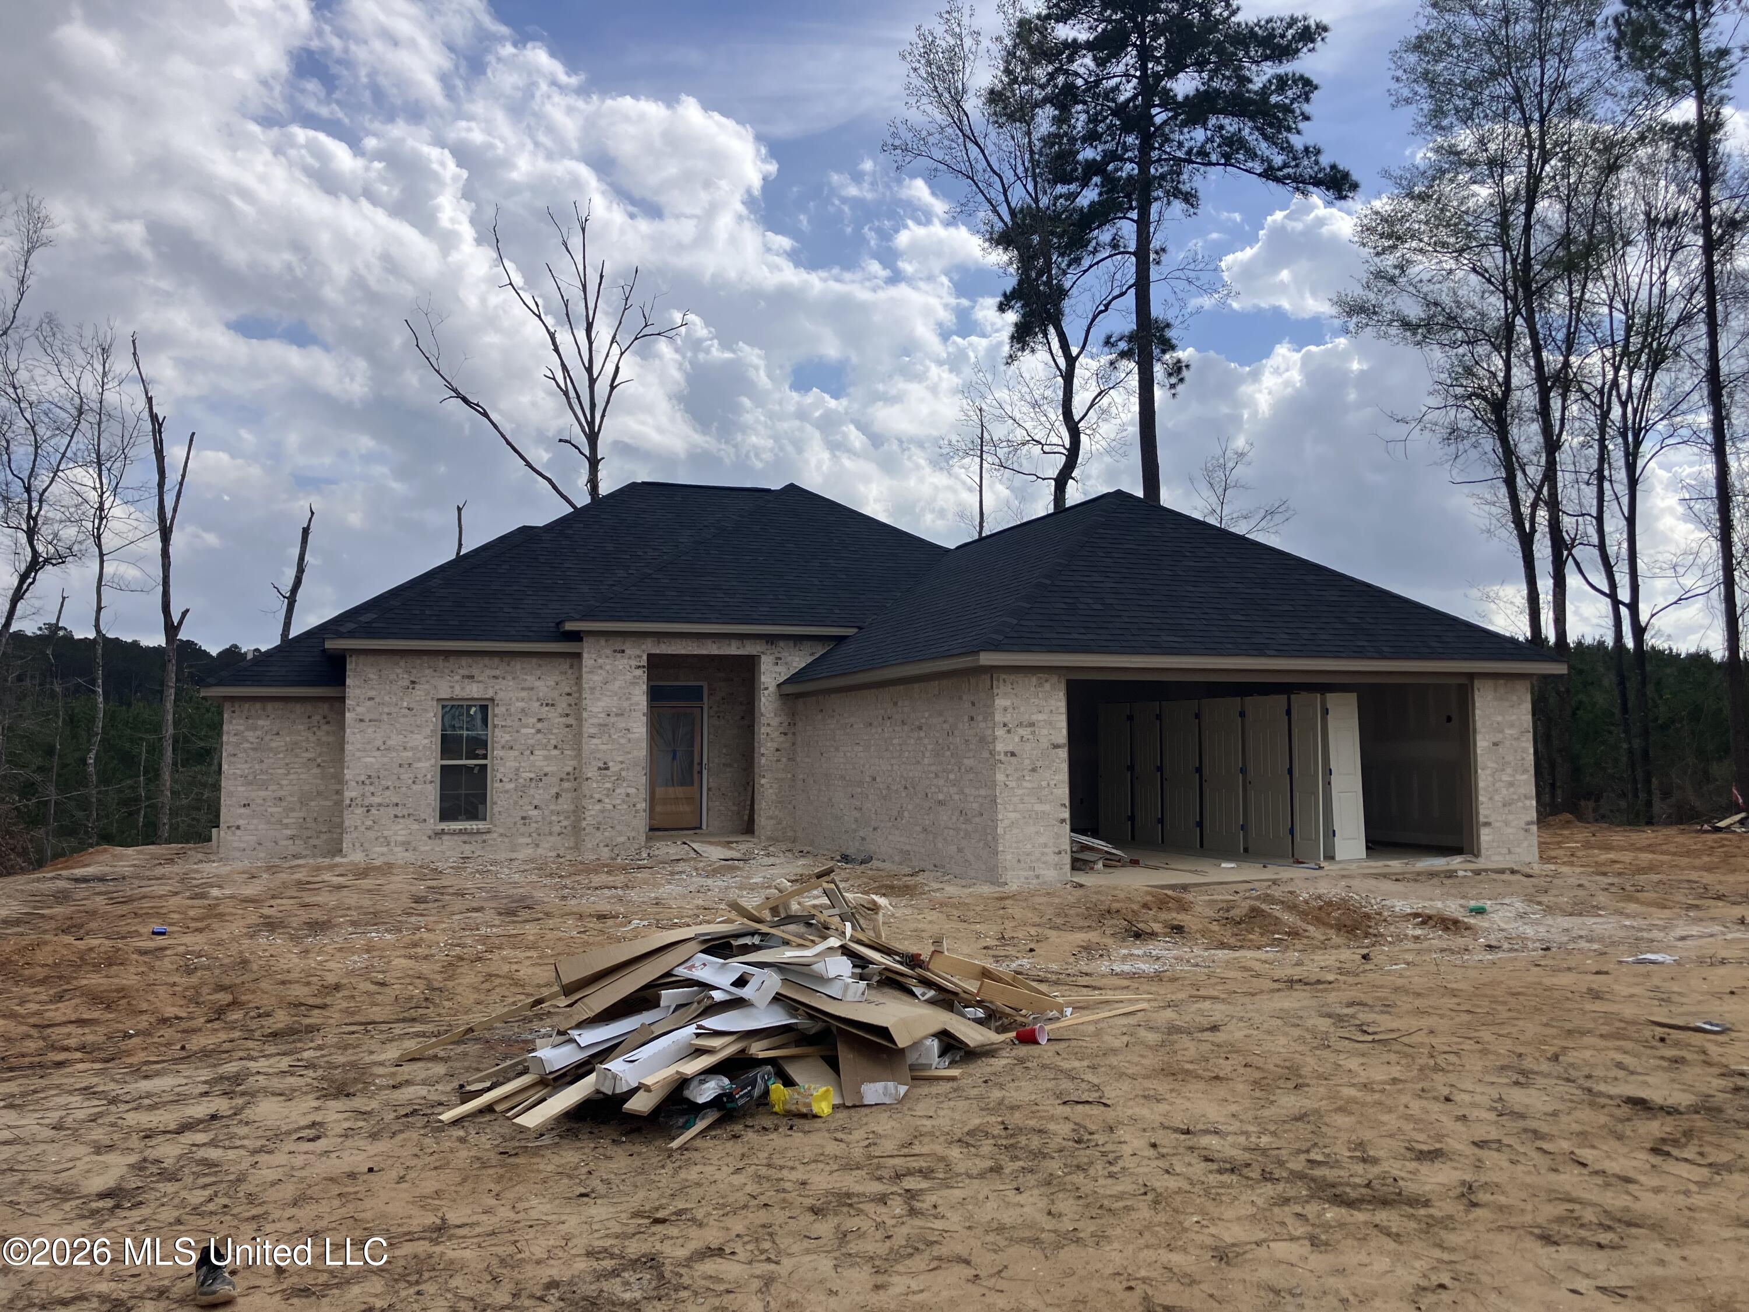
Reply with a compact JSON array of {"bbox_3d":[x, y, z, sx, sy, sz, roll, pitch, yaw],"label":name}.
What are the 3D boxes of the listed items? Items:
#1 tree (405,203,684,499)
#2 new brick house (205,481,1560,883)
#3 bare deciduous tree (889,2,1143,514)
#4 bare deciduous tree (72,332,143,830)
[{"bbox_3d":[-9.800,-4.339,42.375,8.200,18.890,7.500,0,-4,0],"label":"tree"},{"bbox_3d":[-2.538,-0.262,24.465,16.620,6.770,20.200,1,-4,-19],"label":"new brick house"},{"bbox_3d":[4.519,-8.293,44.630,8.200,26.680,8.200,0,-4,0],"label":"bare deciduous tree"},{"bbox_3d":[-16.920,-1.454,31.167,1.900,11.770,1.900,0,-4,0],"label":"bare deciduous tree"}]

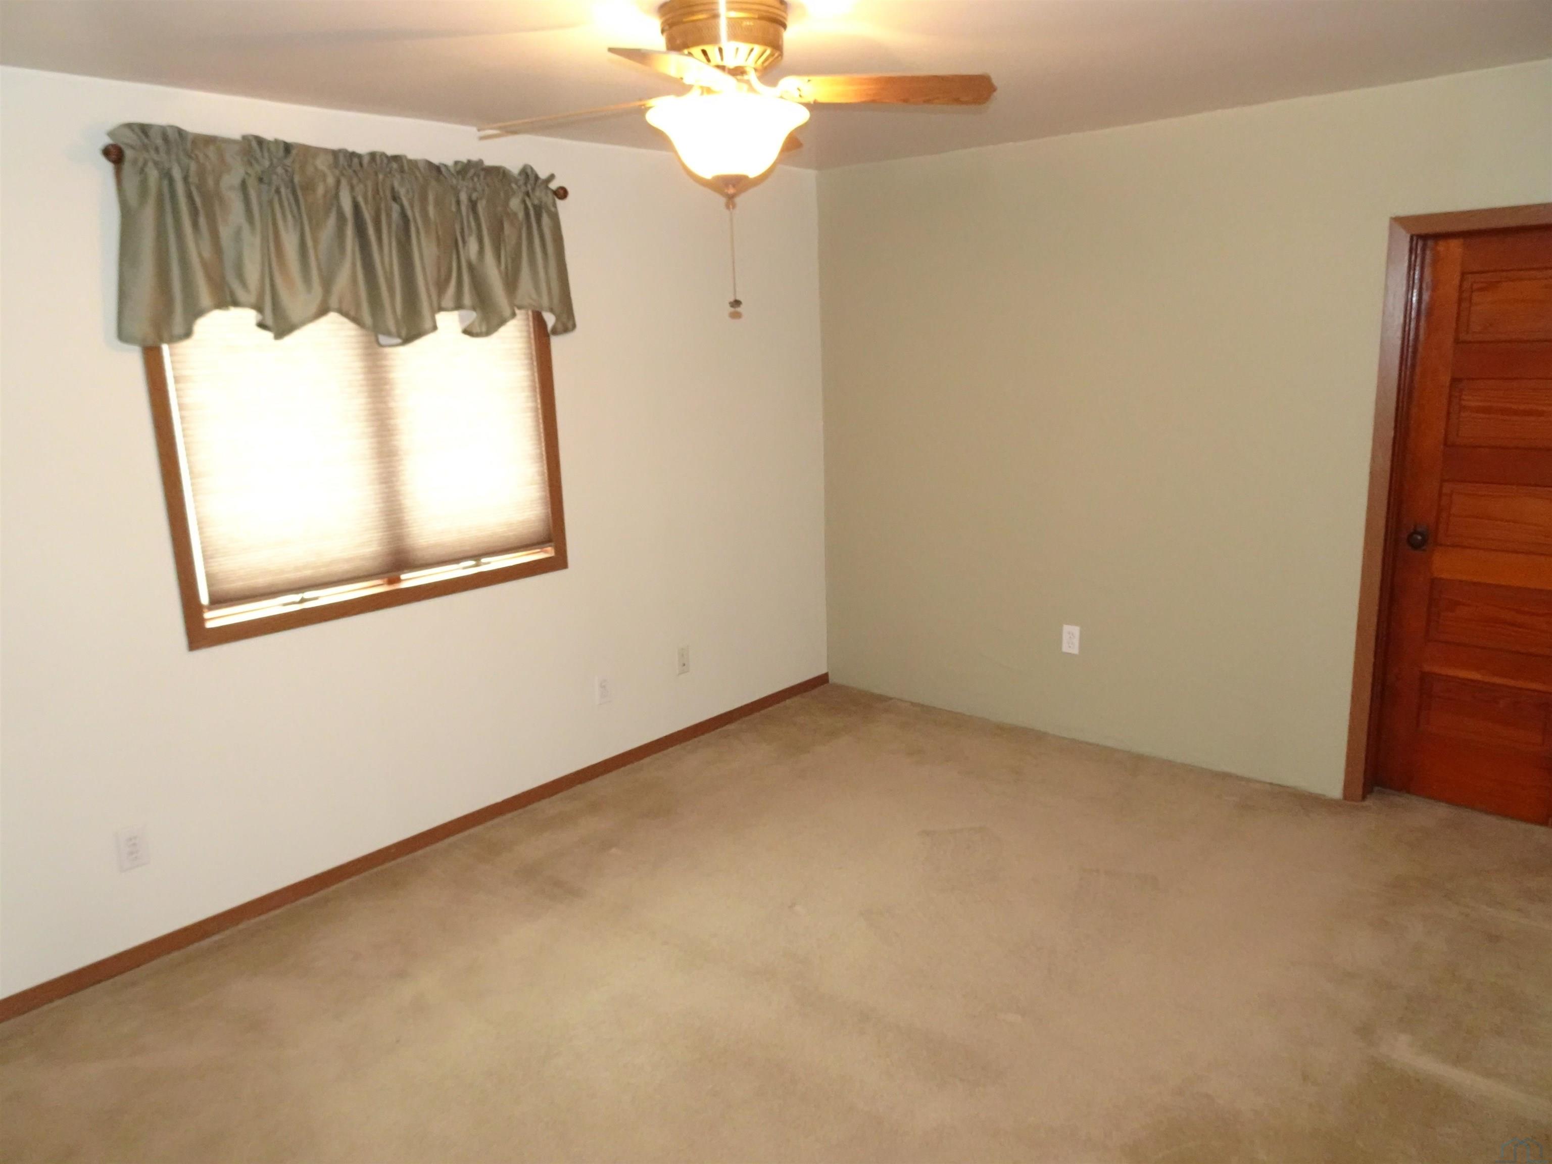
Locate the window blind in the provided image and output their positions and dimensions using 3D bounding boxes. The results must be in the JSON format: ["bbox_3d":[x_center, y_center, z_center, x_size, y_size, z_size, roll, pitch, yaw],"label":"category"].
[{"bbox_3d":[-1.263,-0.609,3.445,0.035,1.175,1.213,10,17,41],"label":"window blind"}]

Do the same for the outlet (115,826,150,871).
[{"bbox_3d":[-1.817,0.754,3.046,0.010,0.117,0.072,10,17,41],"label":"outlet"}]

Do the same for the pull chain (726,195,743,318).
[{"bbox_3d":[-0.089,-0.674,2.241,0.029,0.242,0.029,-2,13,0],"label":"pull chain"}]

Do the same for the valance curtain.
[{"bbox_3d":[-1.219,-1.014,3.261,0.110,0.549,1.476,10,17,41],"label":"valance curtain"}]

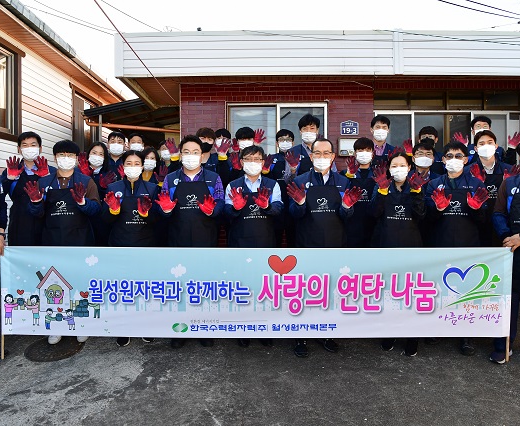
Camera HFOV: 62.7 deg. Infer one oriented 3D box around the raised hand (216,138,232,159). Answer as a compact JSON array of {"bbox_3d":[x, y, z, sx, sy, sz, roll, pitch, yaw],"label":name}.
[{"bbox_3d":[-0.350,-0.635,4.200,0.140,0.195,0.070,10,2,-3],"label":"raised hand"}]

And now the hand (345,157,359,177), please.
[{"bbox_3d":[0.848,-0.431,3.950,0.130,0.185,0.070,-4,2,5],"label":"hand"}]

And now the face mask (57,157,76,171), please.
[{"bbox_3d":[-1.612,-0.411,3.560,0.155,0.115,0.080,-1,2,-23],"label":"face mask"}]

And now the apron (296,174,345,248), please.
[{"bbox_3d":[0.491,0.105,3.460,0.420,0.820,0.220,0,2,5],"label":"apron"}]

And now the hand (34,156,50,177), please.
[{"bbox_3d":[-1.828,-0.390,3.580,0.140,0.175,0.070,-1,2,-25],"label":"hand"}]

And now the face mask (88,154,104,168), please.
[{"bbox_3d":[-1.534,-0.483,4.000,0.142,0.115,0.090,0,1,-20],"label":"face mask"}]

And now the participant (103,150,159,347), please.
[{"bbox_3d":[-1.067,0.309,3.511,0.480,1.620,0.460,0,2,-15],"label":"participant"}]

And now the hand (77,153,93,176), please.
[{"bbox_3d":[-1.597,-0.441,3.880,0.125,0.205,0.075,-16,2,-19],"label":"hand"}]

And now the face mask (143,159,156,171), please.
[{"bbox_3d":[-1.062,-0.462,4.120,0.140,0.110,0.080,0,2,-2],"label":"face mask"}]

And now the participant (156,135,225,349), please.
[{"bbox_3d":[-0.545,0.222,3.470,0.530,1.750,0.480,0,1,-3],"label":"participant"}]

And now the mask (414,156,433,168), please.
[{"bbox_3d":[1.484,-0.458,3.870,0.155,0.105,0.090,0,1,14],"label":"mask"}]

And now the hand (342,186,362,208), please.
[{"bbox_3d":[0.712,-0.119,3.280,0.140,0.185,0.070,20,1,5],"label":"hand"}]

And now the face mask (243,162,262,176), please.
[{"bbox_3d":[-0.062,-0.357,3.500,0.155,0.115,0.090,0,1,0],"label":"face mask"}]

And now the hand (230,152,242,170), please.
[{"bbox_3d":[-0.227,-0.498,4.120,0.115,0.185,0.070,-12,2,-5],"label":"hand"}]

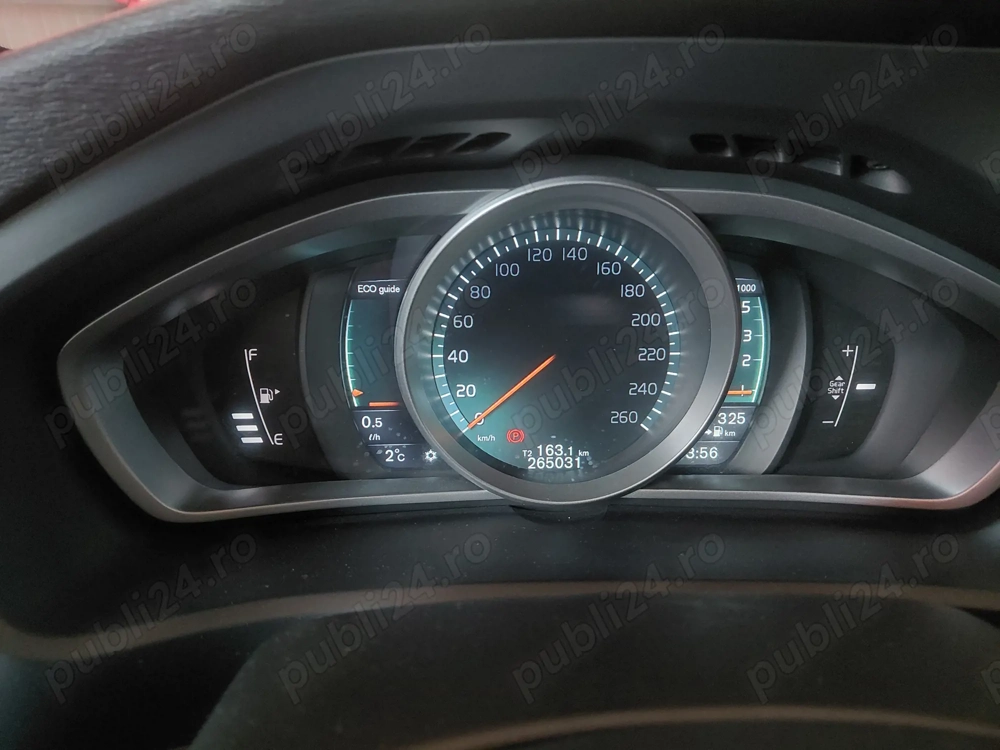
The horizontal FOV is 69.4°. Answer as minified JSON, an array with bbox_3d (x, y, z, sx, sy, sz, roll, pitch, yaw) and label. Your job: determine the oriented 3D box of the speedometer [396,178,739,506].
[{"bbox_3d":[0.025,-0.012,0.281,0.128,0.128,0.032,-1,12,-3],"label":"speedometer"}]

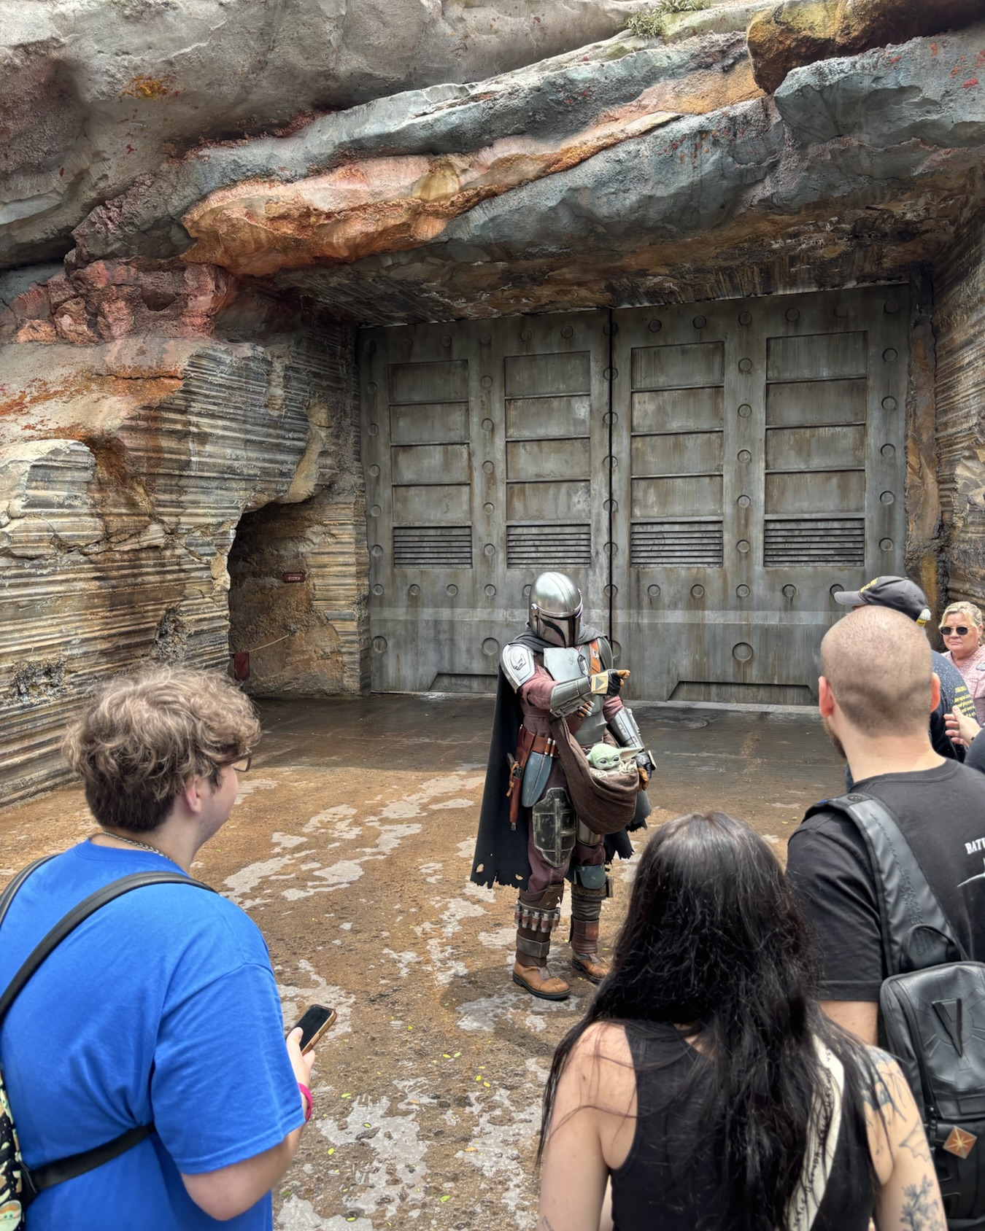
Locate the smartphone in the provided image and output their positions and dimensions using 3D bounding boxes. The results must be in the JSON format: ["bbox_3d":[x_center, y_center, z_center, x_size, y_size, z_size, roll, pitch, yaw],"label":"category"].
[{"bbox_3d":[-0.325,0.711,1.650,0.011,0.153,0.076,45,-16,-28],"label":"smartphone"}]

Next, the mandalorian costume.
[{"bbox_3d":[0.293,0.716,4.335,0.680,1.830,0.620,-5,7,-38],"label":"mandalorian costume"}]

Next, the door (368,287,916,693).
[{"bbox_3d":[1.373,-1.208,11.126,6.050,4.370,0.250,1,6,17],"label":"door"}]

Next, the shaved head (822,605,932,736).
[{"bbox_3d":[0.600,0.098,1.547,0.165,0.220,0.205,-1,5,3],"label":"shaved head"}]

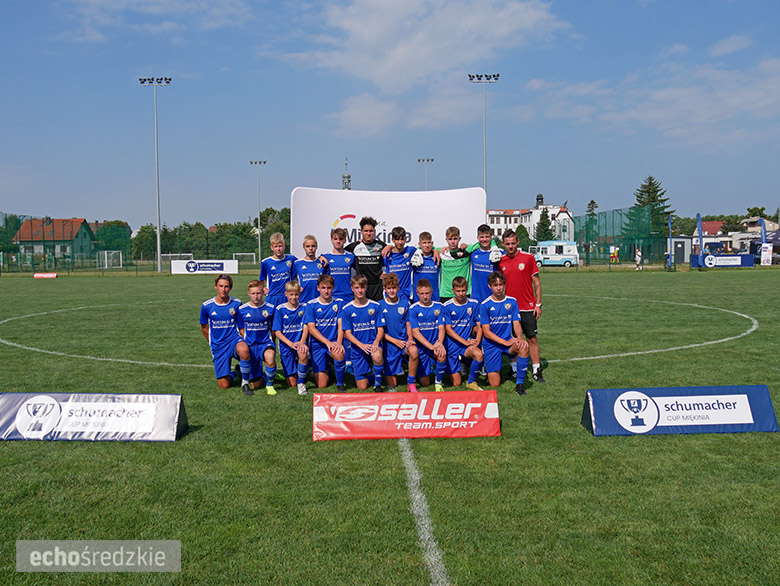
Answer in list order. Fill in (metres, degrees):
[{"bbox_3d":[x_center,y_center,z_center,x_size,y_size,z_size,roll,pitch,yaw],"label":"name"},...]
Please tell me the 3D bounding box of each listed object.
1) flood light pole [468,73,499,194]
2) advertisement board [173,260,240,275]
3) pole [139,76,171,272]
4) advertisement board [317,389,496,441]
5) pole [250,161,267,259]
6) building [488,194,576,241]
[{"bbox_3d":[8.541,-10.996,61.767,2.828,17.737,0.800,-1,3,-2],"label":"flood light pole"},{"bbox_3d":[-14.067,-1.967,51.466,5.087,1.085,0.060,-1,3,-3],"label":"advertisement board"},{"bbox_3d":[-20.925,-10.556,60.977,2.910,17.448,0.800,-1,3,-2],"label":"pole"},{"bbox_3d":[0.152,1.050,5.942,1.600,0.360,0.400,-1,3,-3],"label":"advertisement board"},{"bbox_3d":[-22.896,-14.158,118.864,2.880,17.903,0.800,-1,3,-2],"label":"pole"},{"bbox_3d":[41.163,-20.665,207.166,27.000,19.485,20.000,0,3,0],"label":"building"}]

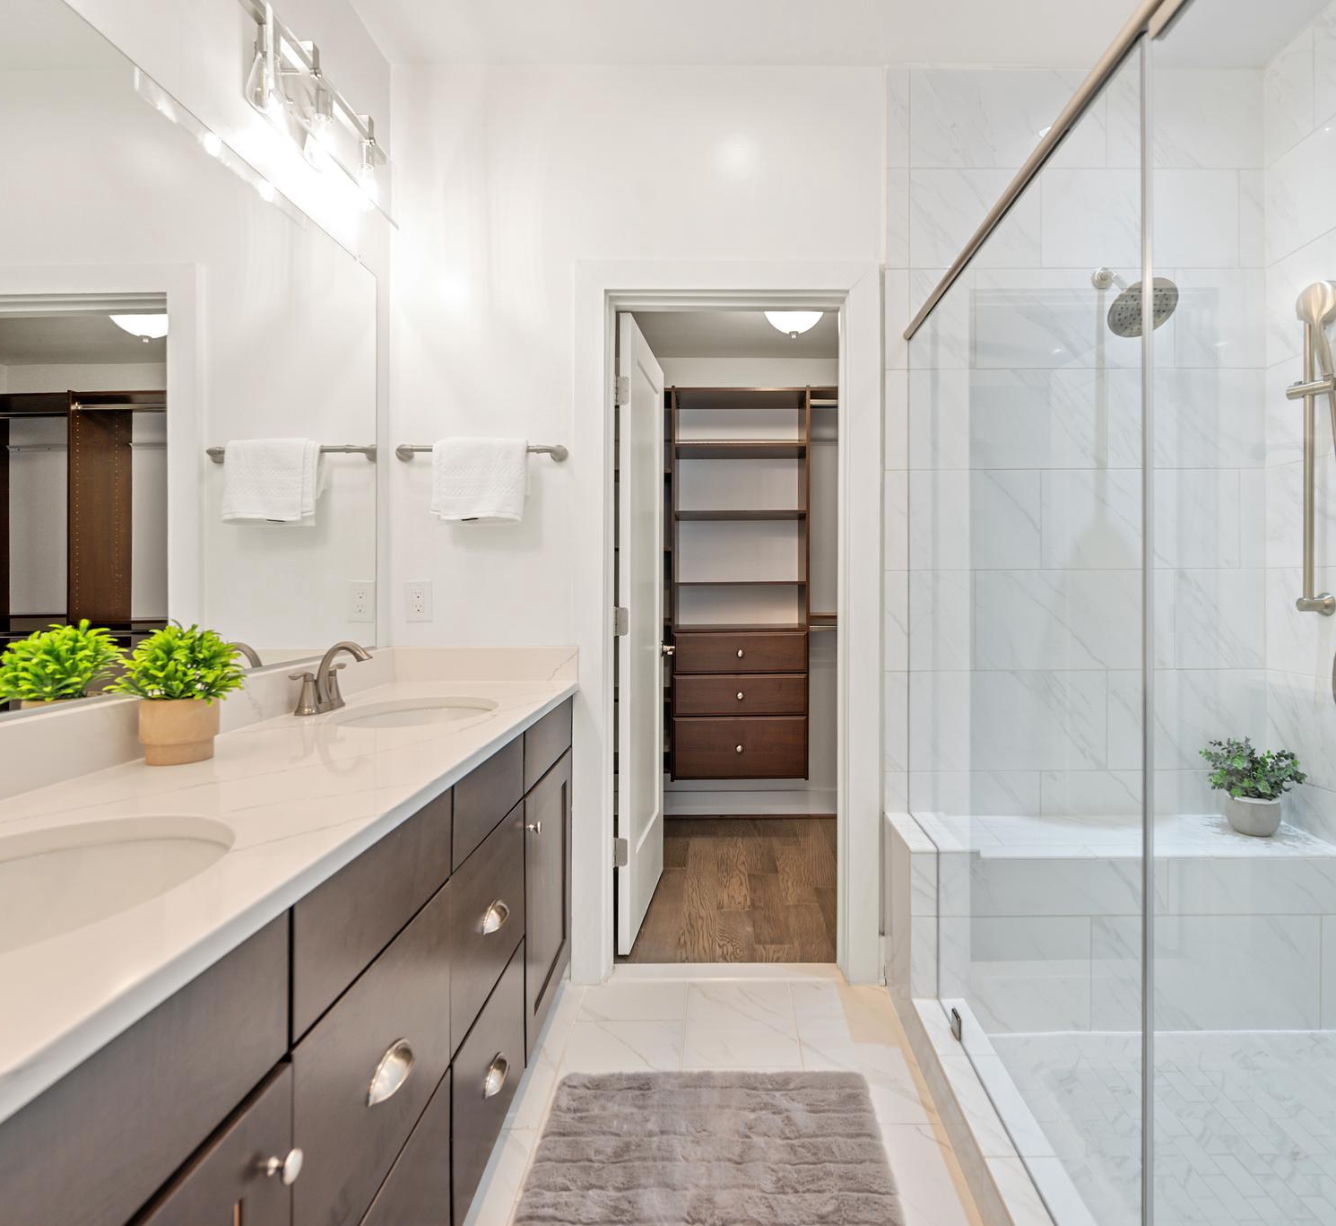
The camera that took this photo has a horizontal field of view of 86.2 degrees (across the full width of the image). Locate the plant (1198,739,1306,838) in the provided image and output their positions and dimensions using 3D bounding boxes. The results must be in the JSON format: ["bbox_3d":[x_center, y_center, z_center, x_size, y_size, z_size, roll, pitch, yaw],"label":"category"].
[{"bbox_3d":[1.637,0.473,2.000,0.250,0.262,0.240,0,1,2],"label":"plant"}]

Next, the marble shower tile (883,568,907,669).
[{"bbox_3d":[0.687,0.024,2.145,0.069,0.302,0.012,0,1,2],"label":"marble shower tile"}]

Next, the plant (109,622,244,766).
[{"bbox_3d":[-0.842,0.135,1.230,0.205,0.226,0.205,0,1,2],"label":"plant"}]

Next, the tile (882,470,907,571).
[{"bbox_3d":[0.687,-0.280,2.145,0.069,0.302,0.012,0,1,2],"label":"tile"}]

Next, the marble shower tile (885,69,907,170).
[{"bbox_3d":[0.687,-1.482,2.145,0.069,0.299,0.012,0,1,2],"label":"marble shower tile"}]

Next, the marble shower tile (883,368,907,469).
[{"bbox_3d":[0.687,-0.583,2.145,0.069,0.304,0.012,0,1,2],"label":"marble shower tile"}]

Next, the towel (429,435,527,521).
[{"bbox_3d":[-0.550,-0.386,2.075,0.275,0.250,0.070,0,1,2],"label":"towel"}]

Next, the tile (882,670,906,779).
[{"bbox_3d":[0.687,0.330,2.145,0.069,0.309,0.012,0,1,2],"label":"tile"}]

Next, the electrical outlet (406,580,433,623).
[{"bbox_3d":[-0.746,-0.035,2.145,0.080,0.125,0.010,0,1,2],"label":"electrical outlet"}]

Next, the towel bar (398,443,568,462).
[{"bbox_3d":[-0.550,-0.476,2.112,0.505,0.052,0.070,0,1,2],"label":"towel bar"}]

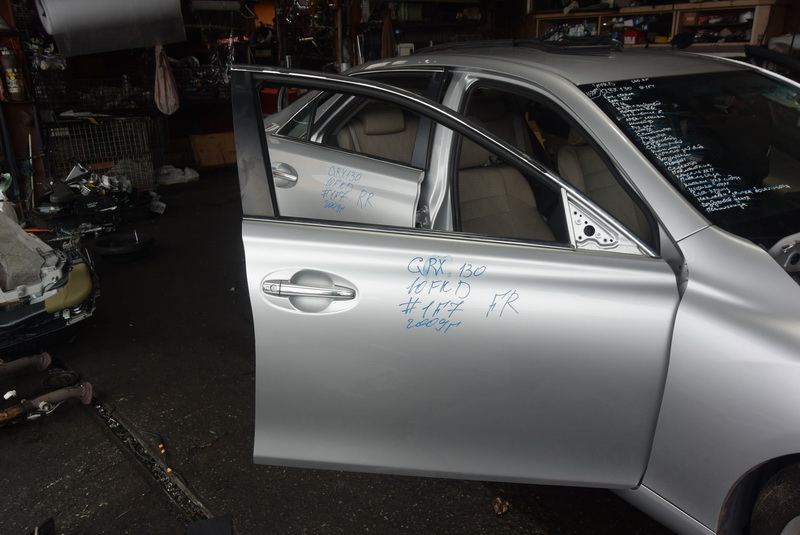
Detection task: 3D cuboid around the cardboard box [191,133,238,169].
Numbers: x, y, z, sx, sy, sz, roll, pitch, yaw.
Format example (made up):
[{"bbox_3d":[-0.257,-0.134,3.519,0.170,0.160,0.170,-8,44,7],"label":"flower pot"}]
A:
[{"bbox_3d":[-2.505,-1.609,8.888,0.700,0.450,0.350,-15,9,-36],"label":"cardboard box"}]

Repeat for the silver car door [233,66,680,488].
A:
[{"bbox_3d":[0.123,0.028,1.683,1.120,1.070,0.280,1,19,6],"label":"silver car door"}]

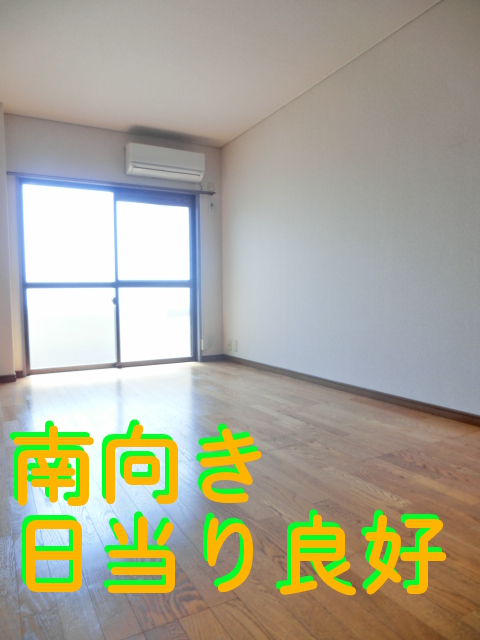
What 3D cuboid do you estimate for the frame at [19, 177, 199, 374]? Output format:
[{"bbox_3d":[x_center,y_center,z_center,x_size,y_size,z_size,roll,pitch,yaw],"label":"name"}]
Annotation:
[{"bbox_3d":[-1.231,-0.411,4.470,1.710,1.793,0.110,-3,4,-29],"label":"frame"}]

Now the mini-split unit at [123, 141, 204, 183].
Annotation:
[{"bbox_3d":[-0.753,-1.572,4.524,0.790,0.275,0.210,-3,4,-29],"label":"mini-split unit"}]

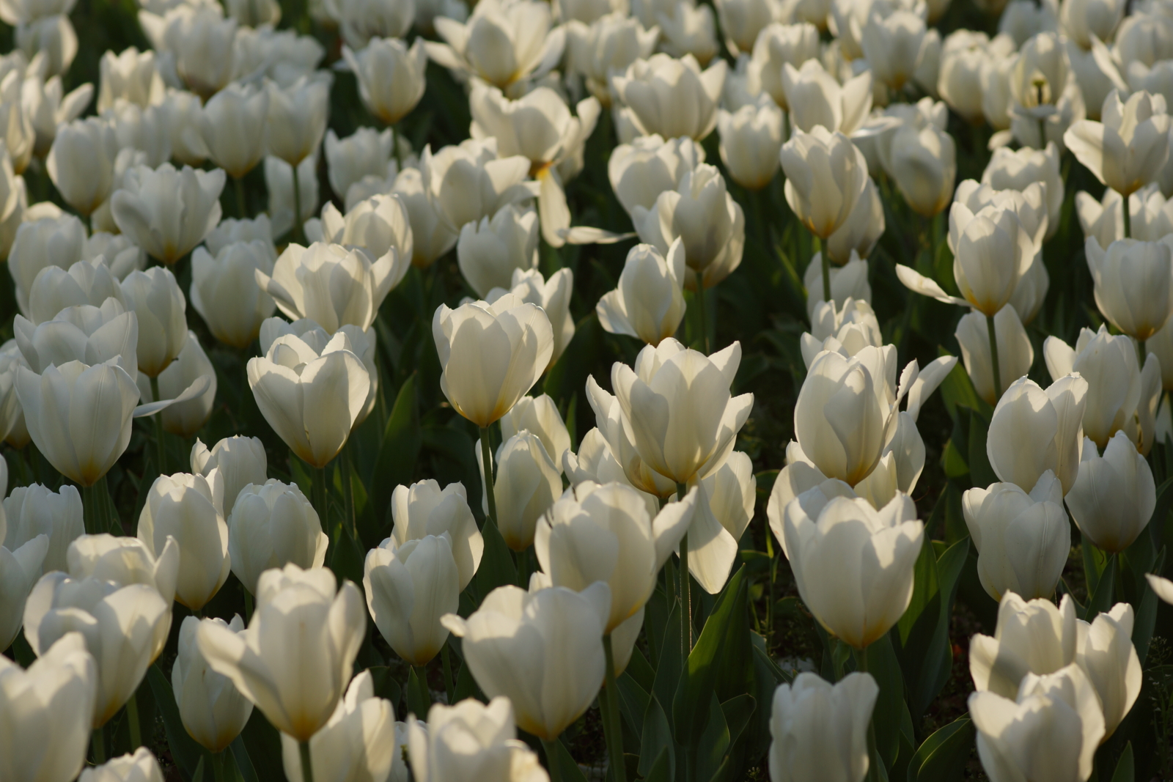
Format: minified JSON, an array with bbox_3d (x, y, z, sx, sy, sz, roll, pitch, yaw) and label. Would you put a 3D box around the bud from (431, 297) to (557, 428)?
[{"bbox_3d":[-0.051,-0.014,2.670,0.066,0.070,0.061,0,14,0],"label":"bud"}]

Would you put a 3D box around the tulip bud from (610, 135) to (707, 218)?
[{"bbox_3d":[0.047,-0.137,3.300,0.066,0.072,0.062,0,14,0],"label":"tulip bud"}]

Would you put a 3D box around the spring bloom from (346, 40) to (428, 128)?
[{"bbox_3d":[-0.169,-0.261,4.120,0.070,0.069,0.063,-1,13,0],"label":"spring bloom"}]

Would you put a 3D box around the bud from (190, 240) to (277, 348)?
[{"bbox_3d":[-0.222,-0.059,3.080,0.054,0.066,0.054,0,14,0],"label":"bud"}]

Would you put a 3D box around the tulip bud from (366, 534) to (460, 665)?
[{"bbox_3d":[-0.089,0.107,2.500,0.048,0.066,0.046,0,14,0],"label":"tulip bud"}]

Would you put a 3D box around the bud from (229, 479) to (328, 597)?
[{"bbox_3d":[-0.160,0.080,2.530,0.052,0.058,0.052,-1,16,-4],"label":"bud"}]

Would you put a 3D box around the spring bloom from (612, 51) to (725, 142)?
[{"bbox_3d":[0.062,-0.215,3.650,0.088,0.066,0.081,0,14,0],"label":"spring bloom"}]

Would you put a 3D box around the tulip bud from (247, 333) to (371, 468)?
[{"bbox_3d":[-0.148,0.007,2.610,0.066,0.070,0.063,0,14,0],"label":"tulip bud"}]

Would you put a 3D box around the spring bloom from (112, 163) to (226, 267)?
[{"bbox_3d":[-0.268,-0.111,3.130,0.073,0.062,0.070,-1,16,-5],"label":"spring bloom"}]

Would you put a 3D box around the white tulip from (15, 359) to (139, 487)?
[{"bbox_3d":[-0.283,0.018,2.720,0.068,0.068,0.065,0,14,0],"label":"white tulip"}]

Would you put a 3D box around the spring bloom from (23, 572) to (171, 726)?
[{"bbox_3d":[-0.229,0.121,2.290,0.069,0.069,0.066,0,14,0],"label":"spring bloom"}]

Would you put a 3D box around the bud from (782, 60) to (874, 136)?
[{"bbox_3d":[0.196,-0.231,3.970,0.075,0.068,0.066,-1,13,0],"label":"bud"}]

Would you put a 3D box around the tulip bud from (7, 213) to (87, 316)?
[{"bbox_3d":[-0.373,-0.086,3.380,0.054,0.072,0.054,-1,13,0],"label":"tulip bud"}]

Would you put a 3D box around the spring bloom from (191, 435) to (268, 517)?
[{"bbox_3d":[-0.199,0.054,2.720,0.043,0.060,0.043,0,14,0],"label":"spring bloom"}]

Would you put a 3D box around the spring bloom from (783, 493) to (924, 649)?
[{"bbox_3d":[0.136,0.091,2.480,0.072,0.071,0.068,-1,13,0],"label":"spring bloom"}]

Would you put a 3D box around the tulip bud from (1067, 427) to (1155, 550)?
[{"bbox_3d":[0.296,0.059,2.760,0.052,0.067,0.052,0,14,0],"label":"tulip bud"}]

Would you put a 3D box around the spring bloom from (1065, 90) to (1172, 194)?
[{"bbox_3d":[0.361,-0.166,3.320,0.071,0.069,0.065,0,14,0],"label":"spring bloom"}]

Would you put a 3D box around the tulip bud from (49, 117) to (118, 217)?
[{"bbox_3d":[-0.337,-0.148,3.270,0.047,0.064,0.047,-2,16,-6],"label":"tulip bud"}]

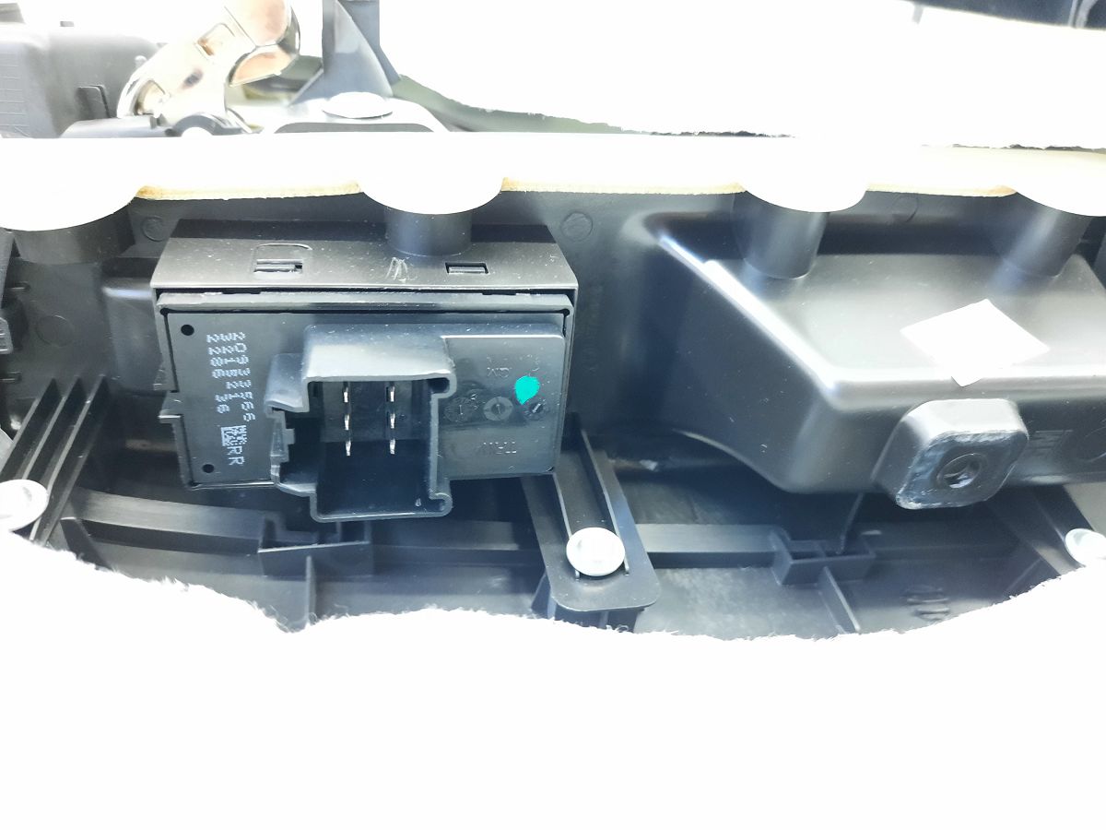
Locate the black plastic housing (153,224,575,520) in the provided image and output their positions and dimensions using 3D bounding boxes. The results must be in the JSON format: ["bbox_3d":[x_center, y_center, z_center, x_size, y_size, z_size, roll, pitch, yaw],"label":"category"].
[{"bbox_3d":[-0.032,-0.008,0.146,0.068,0.039,0.045,-2,34,-13],"label":"black plastic housing"}]

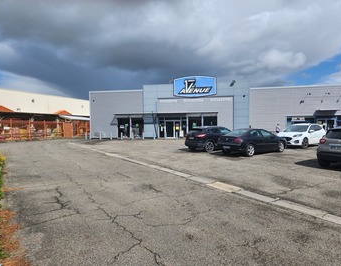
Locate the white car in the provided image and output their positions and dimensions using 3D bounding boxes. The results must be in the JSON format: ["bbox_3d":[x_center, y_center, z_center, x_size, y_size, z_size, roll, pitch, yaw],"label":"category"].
[{"bbox_3d":[9.880,0.160,17.675,4.620,1.670,1.883,-2,2,-36],"label":"white car"}]

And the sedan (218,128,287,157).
[{"bbox_3d":[4.911,0.470,13.826,4.676,1.445,1.811,-2,2,-33],"label":"sedan"}]

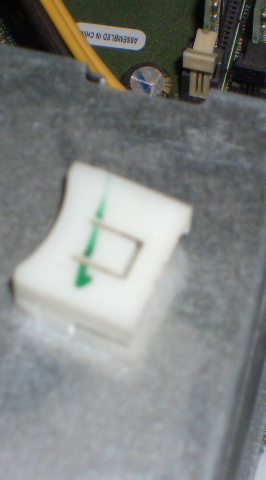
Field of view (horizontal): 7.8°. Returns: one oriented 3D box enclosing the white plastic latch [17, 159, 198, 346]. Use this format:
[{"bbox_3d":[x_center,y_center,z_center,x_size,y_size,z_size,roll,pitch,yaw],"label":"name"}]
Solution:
[{"bbox_3d":[-0.004,0.002,0.284,0.019,0.007,0.021,20,64,9],"label":"white plastic latch"}]

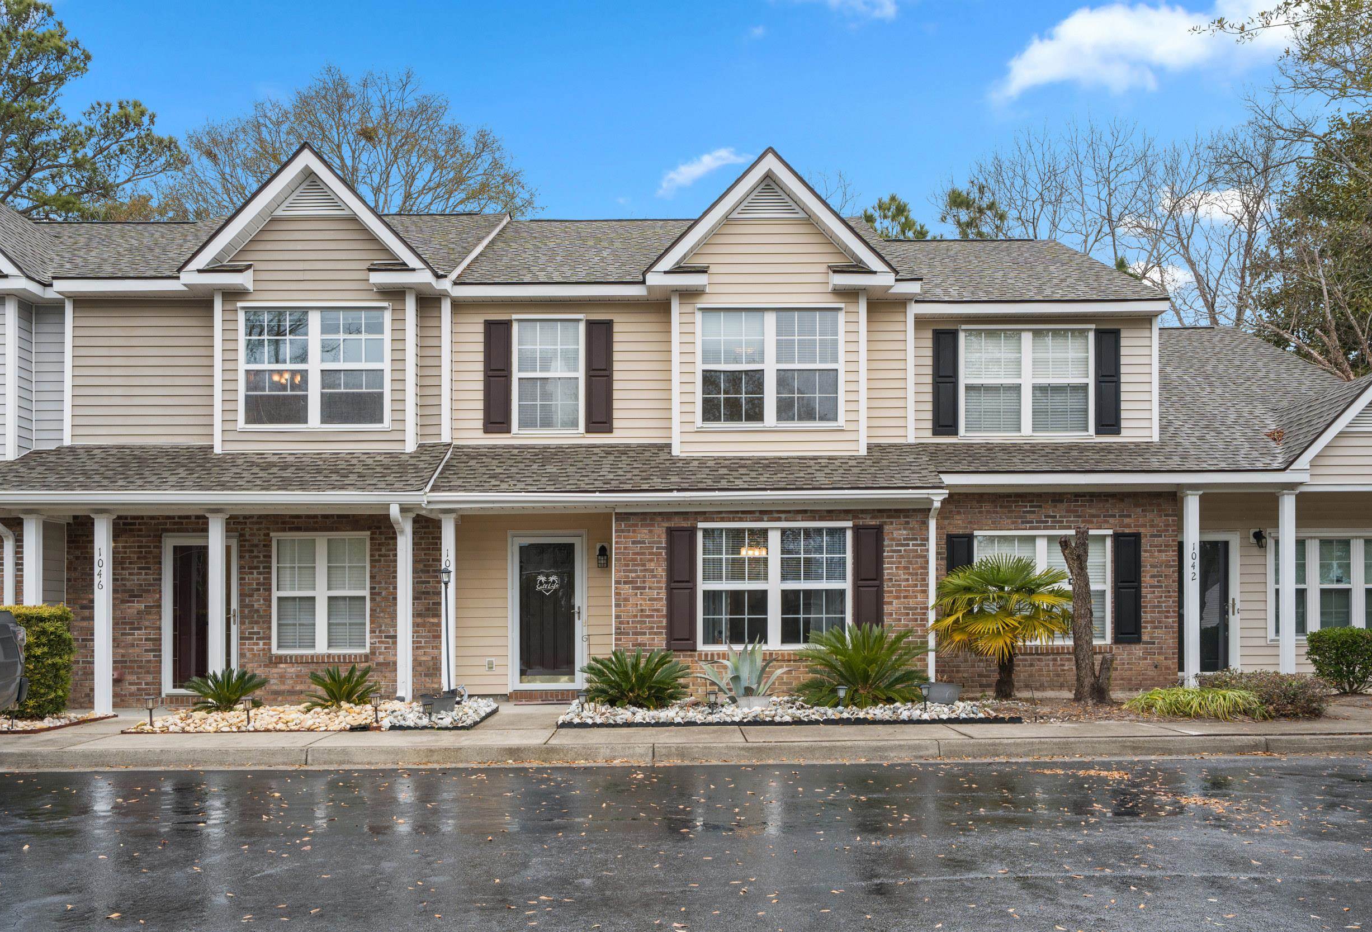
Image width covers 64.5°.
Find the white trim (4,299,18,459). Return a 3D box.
[{"bbox_3d":[-8.566,-1.130,13.810,0.120,2.090,0.100,0,-2,0],"label":"white trim"}]

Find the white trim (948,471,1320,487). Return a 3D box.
[{"bbox_3d":[5.485,0.166,13.800,4.870,0.150,0.070,0,-2,0],"label":"white trim"}]

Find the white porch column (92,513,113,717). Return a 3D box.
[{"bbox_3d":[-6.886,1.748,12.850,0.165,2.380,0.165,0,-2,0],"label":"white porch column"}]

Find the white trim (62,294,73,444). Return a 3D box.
[{"bbox_3d":[-7.988,-1.220,14.050,0.110,1.920,0.100,0,-1,-2],"label":"white trim"}]

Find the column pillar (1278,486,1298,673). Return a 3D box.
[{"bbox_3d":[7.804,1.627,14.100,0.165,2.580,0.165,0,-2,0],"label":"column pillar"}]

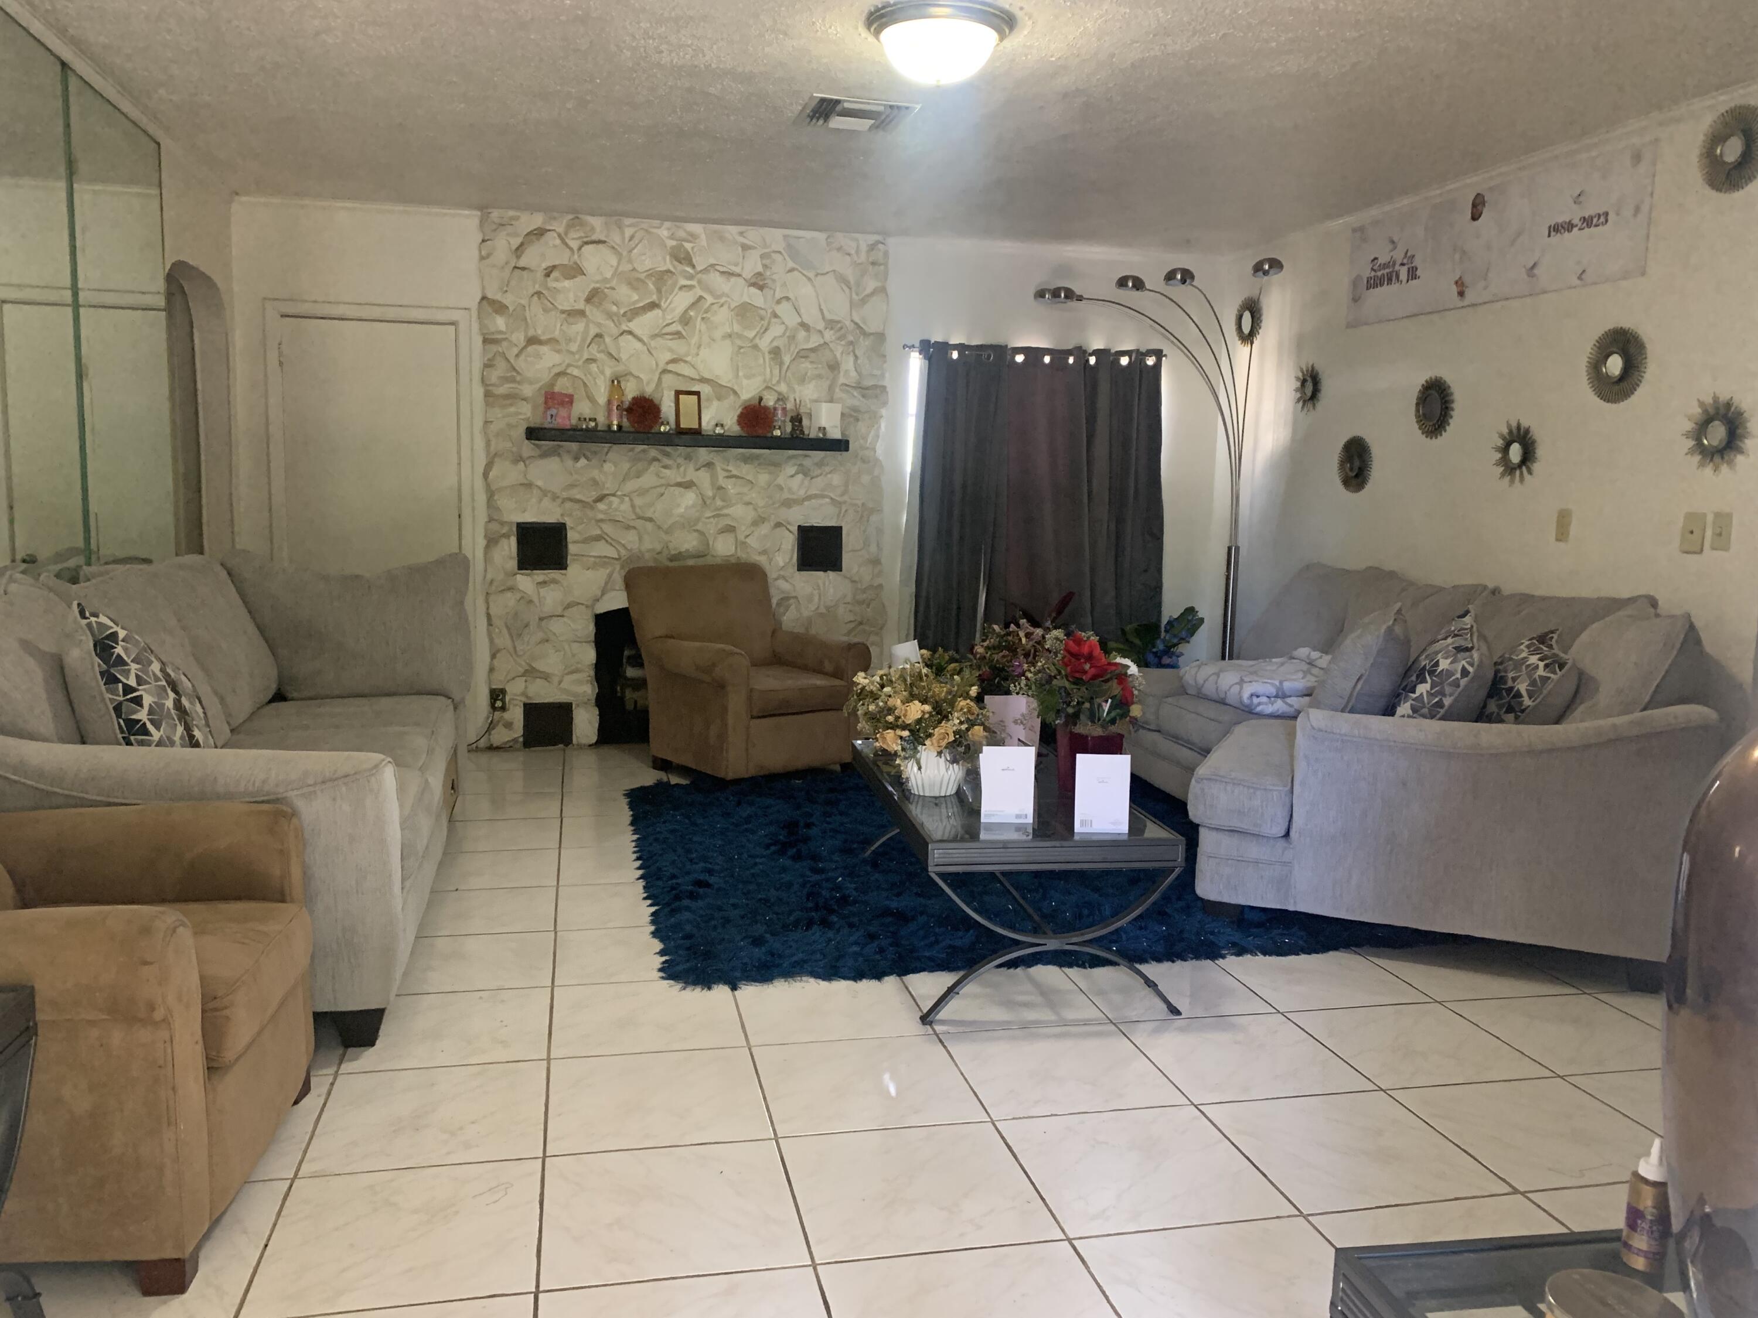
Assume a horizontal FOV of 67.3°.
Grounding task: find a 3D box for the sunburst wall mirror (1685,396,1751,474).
[{"bbox_3d":[2.502,-0.677,3.955,0.025,0.227,0.227,-1,7,-17],"label":"sunburst wall mirror"}]

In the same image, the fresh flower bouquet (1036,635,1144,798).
[{"bbox_3d":[0.586,0.143,3.656,0.310,0.430,0.290,0,7,-13],"label":"fresh flower bouquet"}]

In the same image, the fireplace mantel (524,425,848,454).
[{"bbox_3d":[-0.881,-1.016,6.165,1.474,0.060,0.200,0,7,-11],"label":"fireplace mantel"}]

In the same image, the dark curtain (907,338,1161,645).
[{"bbox_3d":[0.806,-0.636,6.543,1.270,1.800,0.130,0,7,-10],"label":"dark curtain"}]

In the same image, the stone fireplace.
[{"bbox_3d":[-0.914,-0.800,6.344,1.894,2.474,0.250,0,7,-11],"label":"stone fireplace"}]

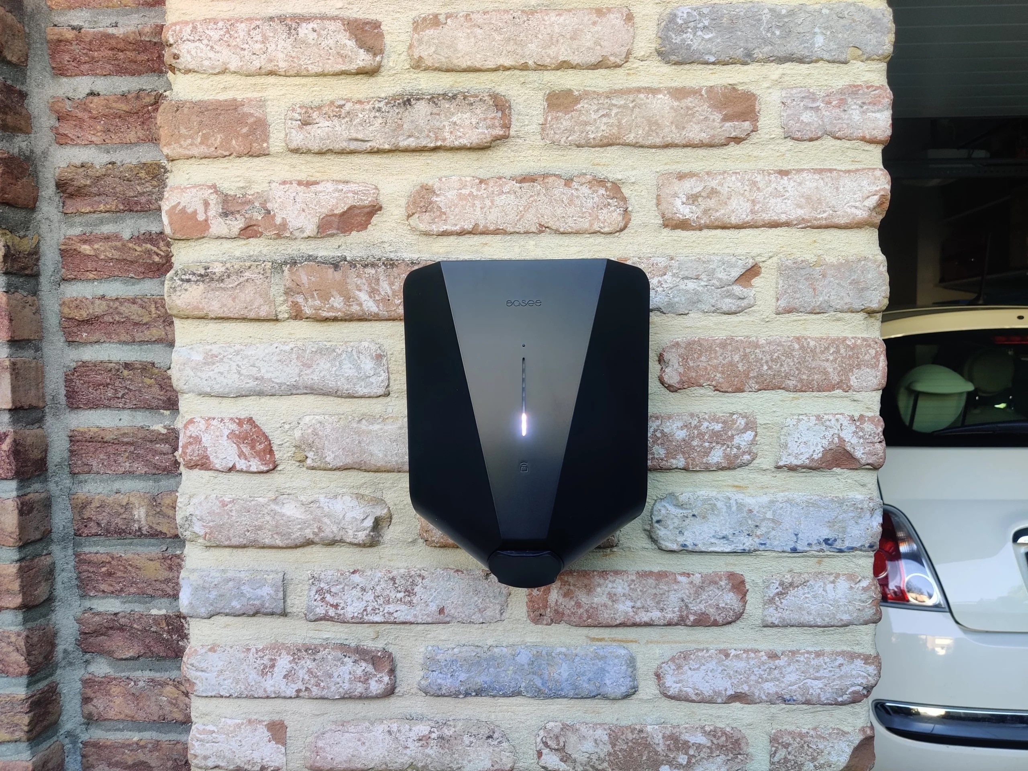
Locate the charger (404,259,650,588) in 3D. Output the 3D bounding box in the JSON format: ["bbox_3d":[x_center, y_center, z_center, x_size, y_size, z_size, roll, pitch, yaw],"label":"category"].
[{"bbox_3d":[0.010,0.029,0.632,0.193,0.256,0.106,0,4,3],"label":"charger"}]

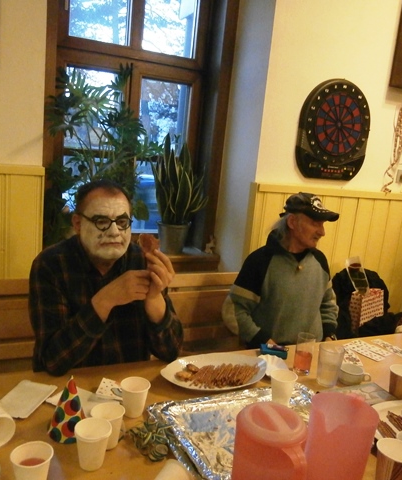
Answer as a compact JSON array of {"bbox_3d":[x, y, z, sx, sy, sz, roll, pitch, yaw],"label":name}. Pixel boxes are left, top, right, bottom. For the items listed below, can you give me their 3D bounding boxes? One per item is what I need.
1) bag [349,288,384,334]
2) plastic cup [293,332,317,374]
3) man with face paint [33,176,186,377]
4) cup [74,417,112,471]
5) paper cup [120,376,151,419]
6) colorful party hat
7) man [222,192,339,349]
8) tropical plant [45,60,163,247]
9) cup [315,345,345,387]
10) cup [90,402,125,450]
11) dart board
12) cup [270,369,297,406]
[{"bbox_3d":[0.779,0.354,2.145,0.175,0.220,0.080,-4,15,-40],"label":"bag"},{"bbox_3d":[0.325,0.359,1.391,0.055,0.117,0.055,5,11,-1],"label":"plastic cup"},{"bbox_3d":[-0.316,0.447,1.486,0.550,1.260,0.720,0,12,-24],"label":"man with face paint"},{"bbox_3d":[-0.223,0.425,0.916,0.075,0.078,0.075,0,12,-24],"label":"cup"},{"bbox_3d":[-0.162,0.391,1.097,0.073,0.078,0.073,5,11,-1],"label":"paper cup"},{"bbox_3d":[-0.294,0.372,1.006,0.095,0.134,0.095,0,12,-24],"label":"colorful party hat"},{"bbox_3d":[0.410,0.472,1.744,0.580,1.250,0.720,0,13,-27],"label":"man"},{"bbox_3d":[-0.443,-0.375,2.018,0.560,0.830,0.480,0,12,-24],"label":"tropical plant"},{"bbox_3d":[0.391,0.381,1.346,0.075,0.112,0.075,5,11,-1],"label":"cup"},{"bbox_3d":[-0.205,0.412,0.974,0.074,0.078,0.074,5,11,-1],"label":"cup"},{"bbox_3d":[0.655,-0.535,2.170,0.415,0.488,0.036,0,12,-24],"label":"dart board"},{"bbox_3d":[0.225,0.409,1.217,0.074,0.077,0.074,5,11,-1],"label":"cup"}]

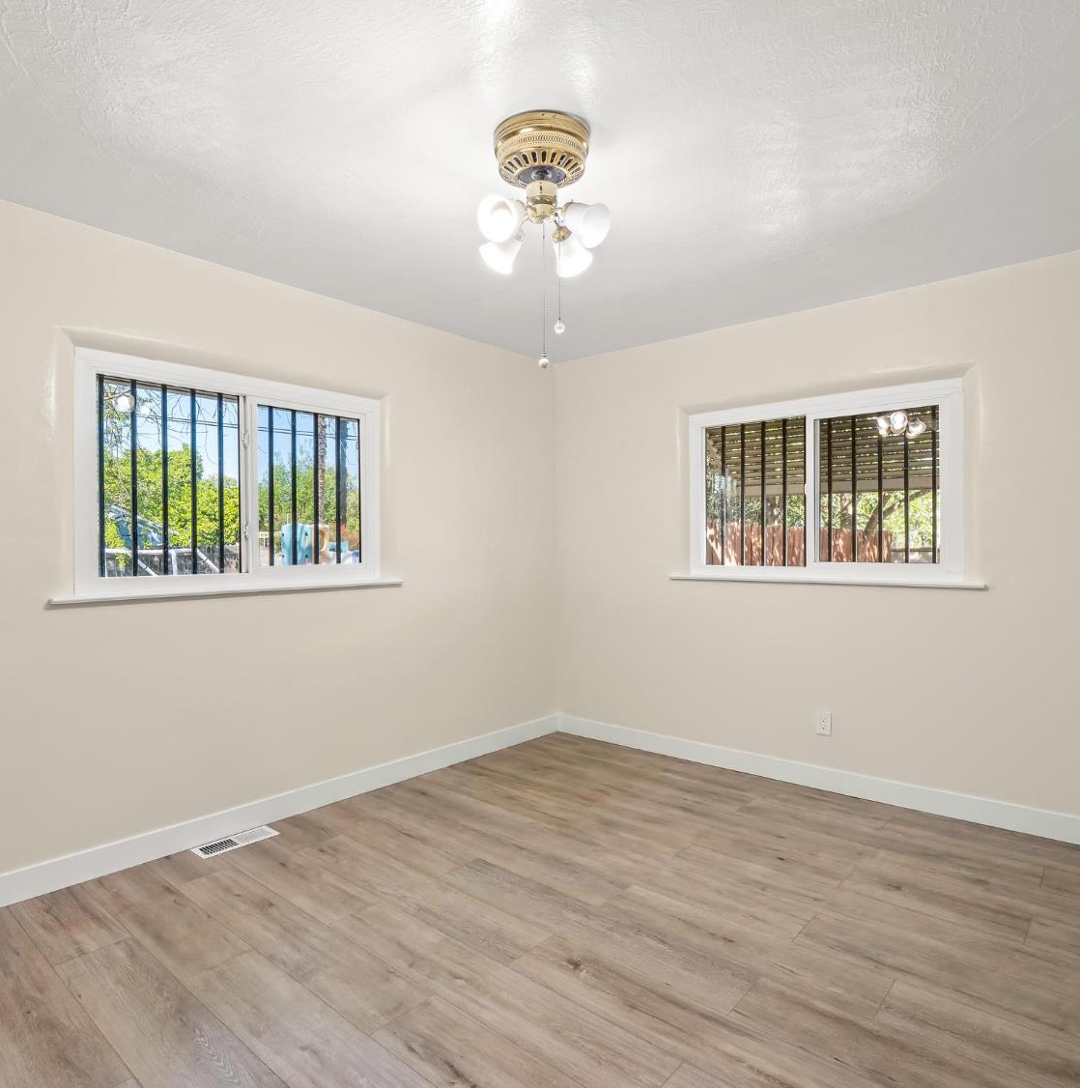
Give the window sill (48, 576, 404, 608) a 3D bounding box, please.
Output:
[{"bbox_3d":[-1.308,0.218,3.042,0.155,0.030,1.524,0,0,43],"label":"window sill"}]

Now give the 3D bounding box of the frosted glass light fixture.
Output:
[{"bbox_3d":[0.006,-0.869,2.016,0.400,0.685,0.400,0,0,-8],"label":"frosted glass light fixture"}]

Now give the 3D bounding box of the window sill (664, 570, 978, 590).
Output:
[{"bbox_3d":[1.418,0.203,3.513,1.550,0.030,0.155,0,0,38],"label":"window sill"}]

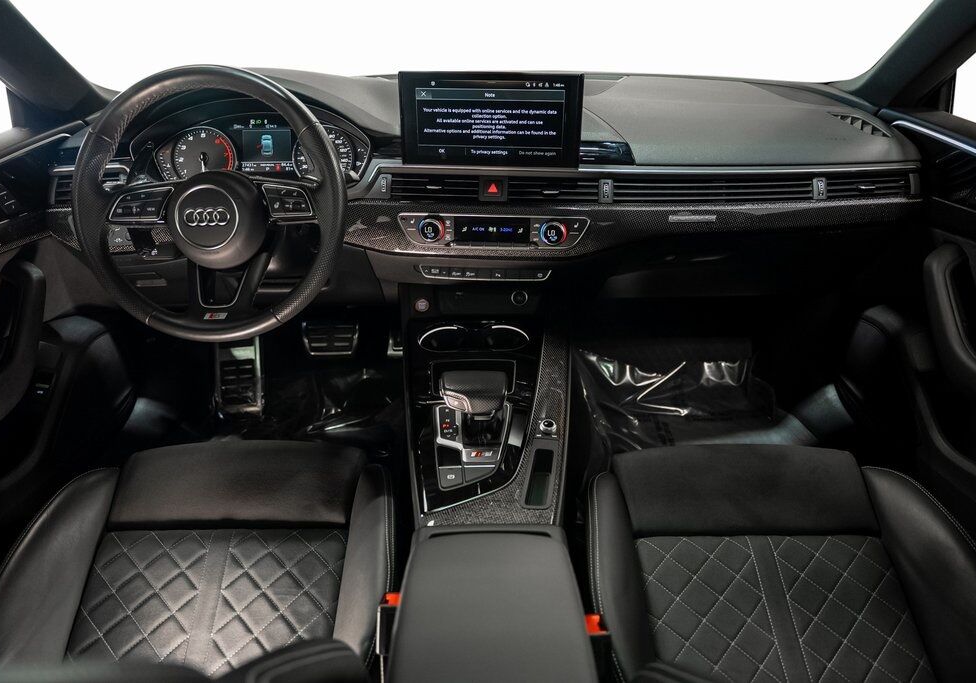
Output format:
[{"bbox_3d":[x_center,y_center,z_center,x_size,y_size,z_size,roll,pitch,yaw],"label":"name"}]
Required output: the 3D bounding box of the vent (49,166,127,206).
[{"bbox_3d":[-0.635,-0.246,1.130,0.125,0.055,0.040,1,24,2],"label":"vent"}]

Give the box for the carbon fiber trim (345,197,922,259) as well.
[{"bbox_3d":[0.227,-0.176,1.115,0.900,0.092,0.080,0,21,0],"label":"carbon fiber trim"}]

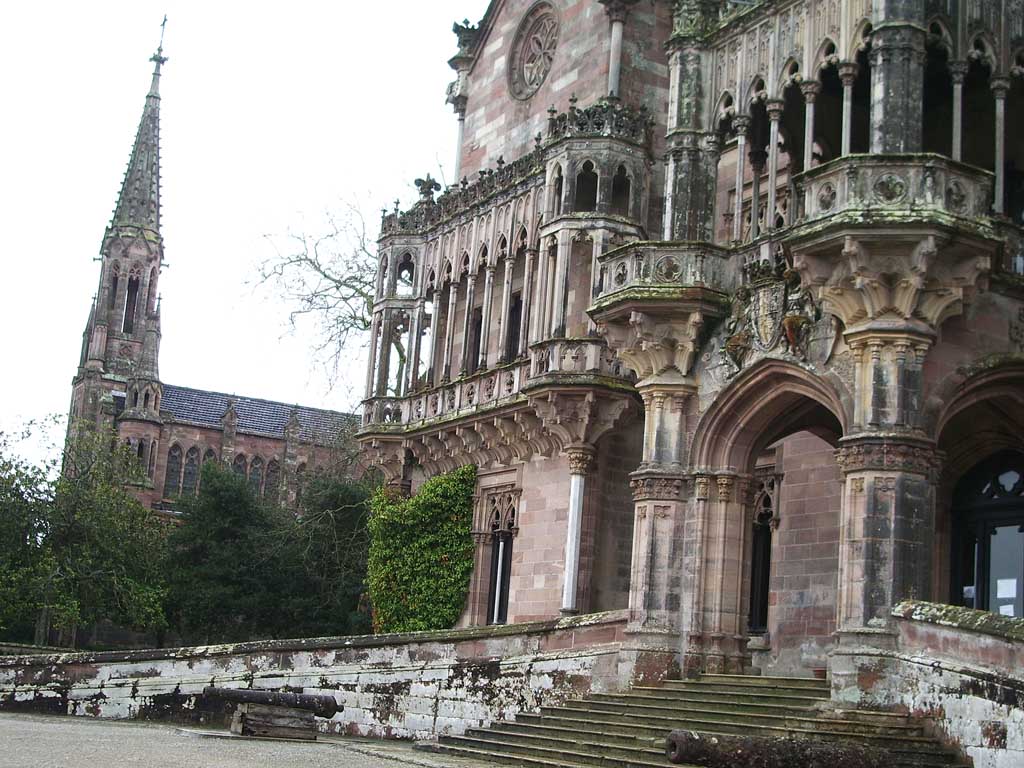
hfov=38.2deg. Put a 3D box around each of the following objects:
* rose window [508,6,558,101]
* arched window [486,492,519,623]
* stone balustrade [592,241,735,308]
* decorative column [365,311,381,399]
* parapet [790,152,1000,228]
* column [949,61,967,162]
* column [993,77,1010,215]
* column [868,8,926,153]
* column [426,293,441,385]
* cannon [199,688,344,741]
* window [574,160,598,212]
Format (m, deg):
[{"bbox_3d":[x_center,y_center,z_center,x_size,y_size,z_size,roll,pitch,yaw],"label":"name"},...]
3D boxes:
[{"bbox_3d":[0.636,-9.785,43.349,0.267,2.922,2.922,11,-14,-28],"label":"rose window"},{"bbox_3d":[-0.298,5.245,44.586,0.350,4.000,1.450,11,-13,-28],"label":"arched window"},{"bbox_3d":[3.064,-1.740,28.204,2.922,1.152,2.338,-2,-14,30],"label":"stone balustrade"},{"bbox_3d":[-4.006,-0.838,42.765,0.210,2.680,0.210,12,-14,-29],"label":"decorative column"},{"bbox_3d":[5.889,-2.426,22.765,3.200,1.100,3.100,1,-13,15],"label":"parapet"},{"bbox_3d":[7.176,-4.043,23.774,0.250,2.520,0.250,12,-14,-29],"label":"column"},{"bbox_3d":[8.108,-4.014,24.544,0.309,2.505,0.309,11,-14,-28],"label":"column"},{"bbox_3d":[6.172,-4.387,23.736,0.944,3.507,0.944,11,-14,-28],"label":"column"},{"bbox_3d":[-2.285,-1.232,42.872,0.259,3.014,0.259,11,-14,-28],"label":"column"},{"bbox_3d":[-4.074,5.619,25.254,2.350,0.770,0.450,9,-13,-20],"label":"cannon"},{"bbox_3d":[2.055,-5.340,40.106,0.620,1.480,0.250,1,-12,16],"label":"window"}]

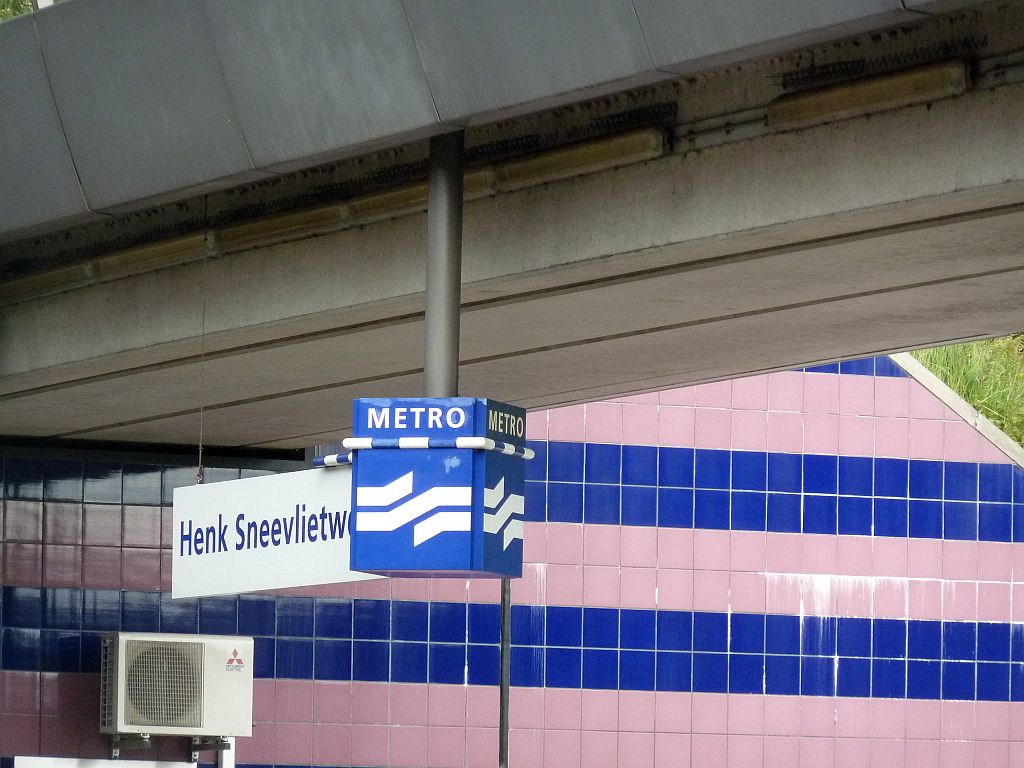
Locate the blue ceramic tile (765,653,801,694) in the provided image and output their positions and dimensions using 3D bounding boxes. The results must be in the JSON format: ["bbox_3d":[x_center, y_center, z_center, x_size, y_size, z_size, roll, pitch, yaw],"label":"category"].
[{"bbox_3d":[1.596,1.716,39.322,0.234,0.234,0.010,3,-5,-26],"label":"blue ceramic tile"}]

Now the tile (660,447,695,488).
[{"bbox_3d":[0.942,0.482,38.235,0.233,0.230,0.012,3,-5,-27],"label":"tile"}]

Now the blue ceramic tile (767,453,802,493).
[{"bbox_3d":[1.610,0.524,39.390,0.232,0.232,0.010,3,-5,-26],"label":"blue ceramic tile"}]

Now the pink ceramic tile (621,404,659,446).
[{"bbox_3d":[0.752,0.241,39.096,0.230,0.230,0.012,3,-5,-26],"label":"pink ceramic tile"}]

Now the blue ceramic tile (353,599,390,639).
[{"bbox_3d":[-0.799,1.340,37.850,0.237,0.237,0.012,3,-5,-27],"label":"blue ceramic tile"}]

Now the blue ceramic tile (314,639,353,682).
[{"bbox_3d":[-1.004,1.555,37.411,0.227,0.223,0.010,3,-5,-26],"label":"blue ceramic tile"}]

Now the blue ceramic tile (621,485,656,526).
[{"bbox_3d":[0.738,0.712,38.969,0.234,0.234,0.010,3,-5,-26],"label":"blue ceramic tile"}]

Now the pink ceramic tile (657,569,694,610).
[{"bbox_3d":[0.958,1.213,39.259,0.236,0.236,0.010,3,-5,-26],"label":"pink ceramic tile"}]

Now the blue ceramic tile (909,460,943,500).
[{"bbox_3d":[2.420,0.563,38.979,0.233,0.230,0.012,3,-5,-27],"label":"blue ceramic tile"}]

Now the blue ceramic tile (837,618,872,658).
[{"bbox_3d":[2.031,1.506,39.622,0.230,0.230,0.012,3,-5,-26],"label":"blue ceramic tile"}]

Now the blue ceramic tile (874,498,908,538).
[{"bbox_3d":[2.241,0.795,39.467,0.237,0.237,0.012,3,-5,-27],"label":"blue ceramic tile"}]

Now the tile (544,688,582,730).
[{"bbox_3d":[0.290,1.876,38.377,0.237,0.237,0.012,3,-5,-27],"label":"tile"}]

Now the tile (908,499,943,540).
[{"bbox_3d":[2.475,0.811,39.885,0.230,0.230,0.012,3,-5,-26],"label":"tile"}]

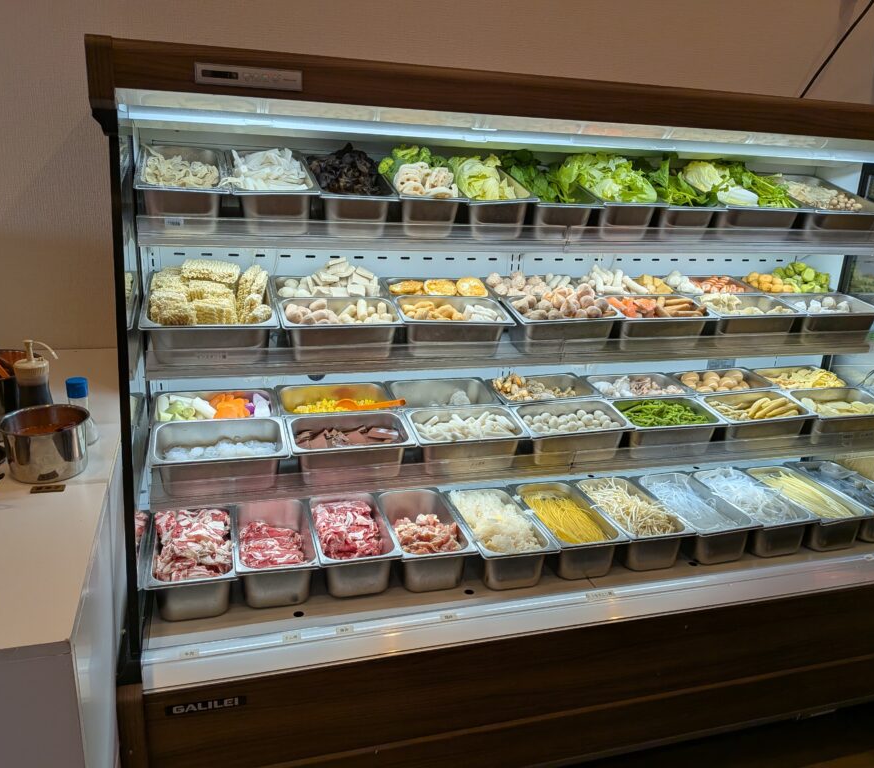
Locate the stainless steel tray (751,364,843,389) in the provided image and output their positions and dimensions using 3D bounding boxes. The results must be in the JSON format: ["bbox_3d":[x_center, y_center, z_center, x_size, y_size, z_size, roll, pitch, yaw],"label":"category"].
[{"bbox_3d":[1.070,0.026,2.126,0.265,0.100,0.162,-2,27,-16],"label":"stainless steel tray"}]

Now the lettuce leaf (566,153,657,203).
[{"bbox_3d":[0.438,-0.506,1.796,0.180,0.110,0.250,-2,33,-16],"label":"lettuce leaf"}]

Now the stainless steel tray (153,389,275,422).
[{"bbox_3d":[-0.495,0.093,1.595,0.265,0.100,0.162,-2,26,-16],"label":"stainless steel tray"}]

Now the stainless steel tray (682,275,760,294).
[{"bbox_3d":[0.740,-0.231,1.983,0.265,0.100,0.162,-2,27,-16],"label":"stainless steel tray"}]

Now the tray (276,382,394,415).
[{"bbox_3d":[-0.250,0.080,1.741,0.265,0.100,0.162,-2,27,-16],"label":"tray"}]

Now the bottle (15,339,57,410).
[{"bbox_3d":[-0.784,0.013,1.398,0.102,0.197,0.082,4,17,3],"label":"bottle"}]

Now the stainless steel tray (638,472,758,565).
[{"bbox_3d":[0.656,0.348,1.843,0.176,0.100,0.325,-2,19,-16],"label":"stainless steel tray"}]

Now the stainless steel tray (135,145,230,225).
[{"bbox_3d":[-0.524,-0.400,1.469,0.162,0.100,0.265,-3,35,-18],"label":"stainless steel tray"}]

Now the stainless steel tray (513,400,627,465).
[{"bbox_3d":[0.325,0.128,1.751,0.265,0.100,0.162,-2,28,-16],"label":"stainless steel tray"}]

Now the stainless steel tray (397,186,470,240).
[{"bbox_3d":[-0.050,-0.461,1.755,0.176,0.100,0.325,-2,33,-16],"label":"stainless steel tray"}]

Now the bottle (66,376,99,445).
[{"bbox_3d":[-0.701,0.054,1.399,0.061,0.126,0.061,-2,18,-16],"label":"bottle"}]

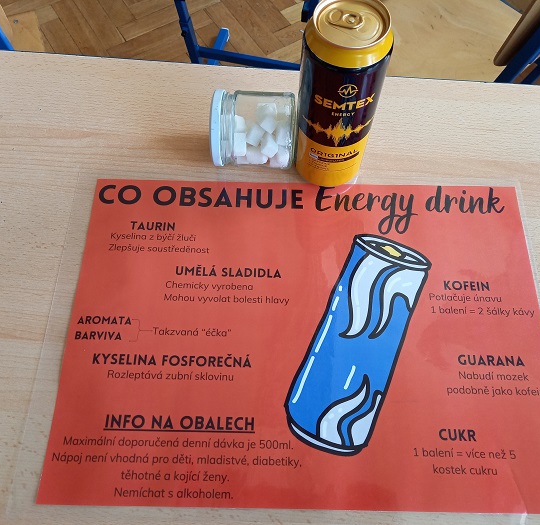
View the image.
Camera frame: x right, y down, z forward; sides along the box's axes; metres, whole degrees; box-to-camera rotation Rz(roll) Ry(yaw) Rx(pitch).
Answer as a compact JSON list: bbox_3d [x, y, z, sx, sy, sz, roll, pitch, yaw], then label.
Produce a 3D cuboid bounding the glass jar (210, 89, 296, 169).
[{"bbox_3d":[-0.014,-0.125,0.479,0.076,0.070,0.070,2,65,1],"label":"glass jar"}]

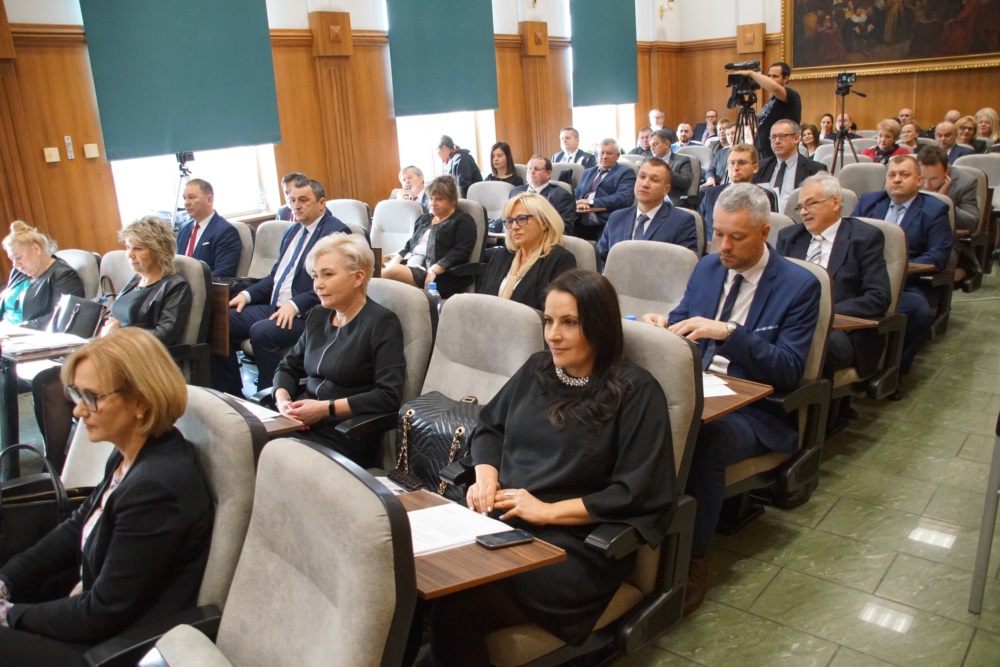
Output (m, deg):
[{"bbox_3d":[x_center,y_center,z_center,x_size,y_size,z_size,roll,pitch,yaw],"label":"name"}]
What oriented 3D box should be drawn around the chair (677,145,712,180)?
[{"bbox_3d":[2.243,-1.694,8.981,0.550,1.000,0.680,5,17,27],"label":"chair"}]

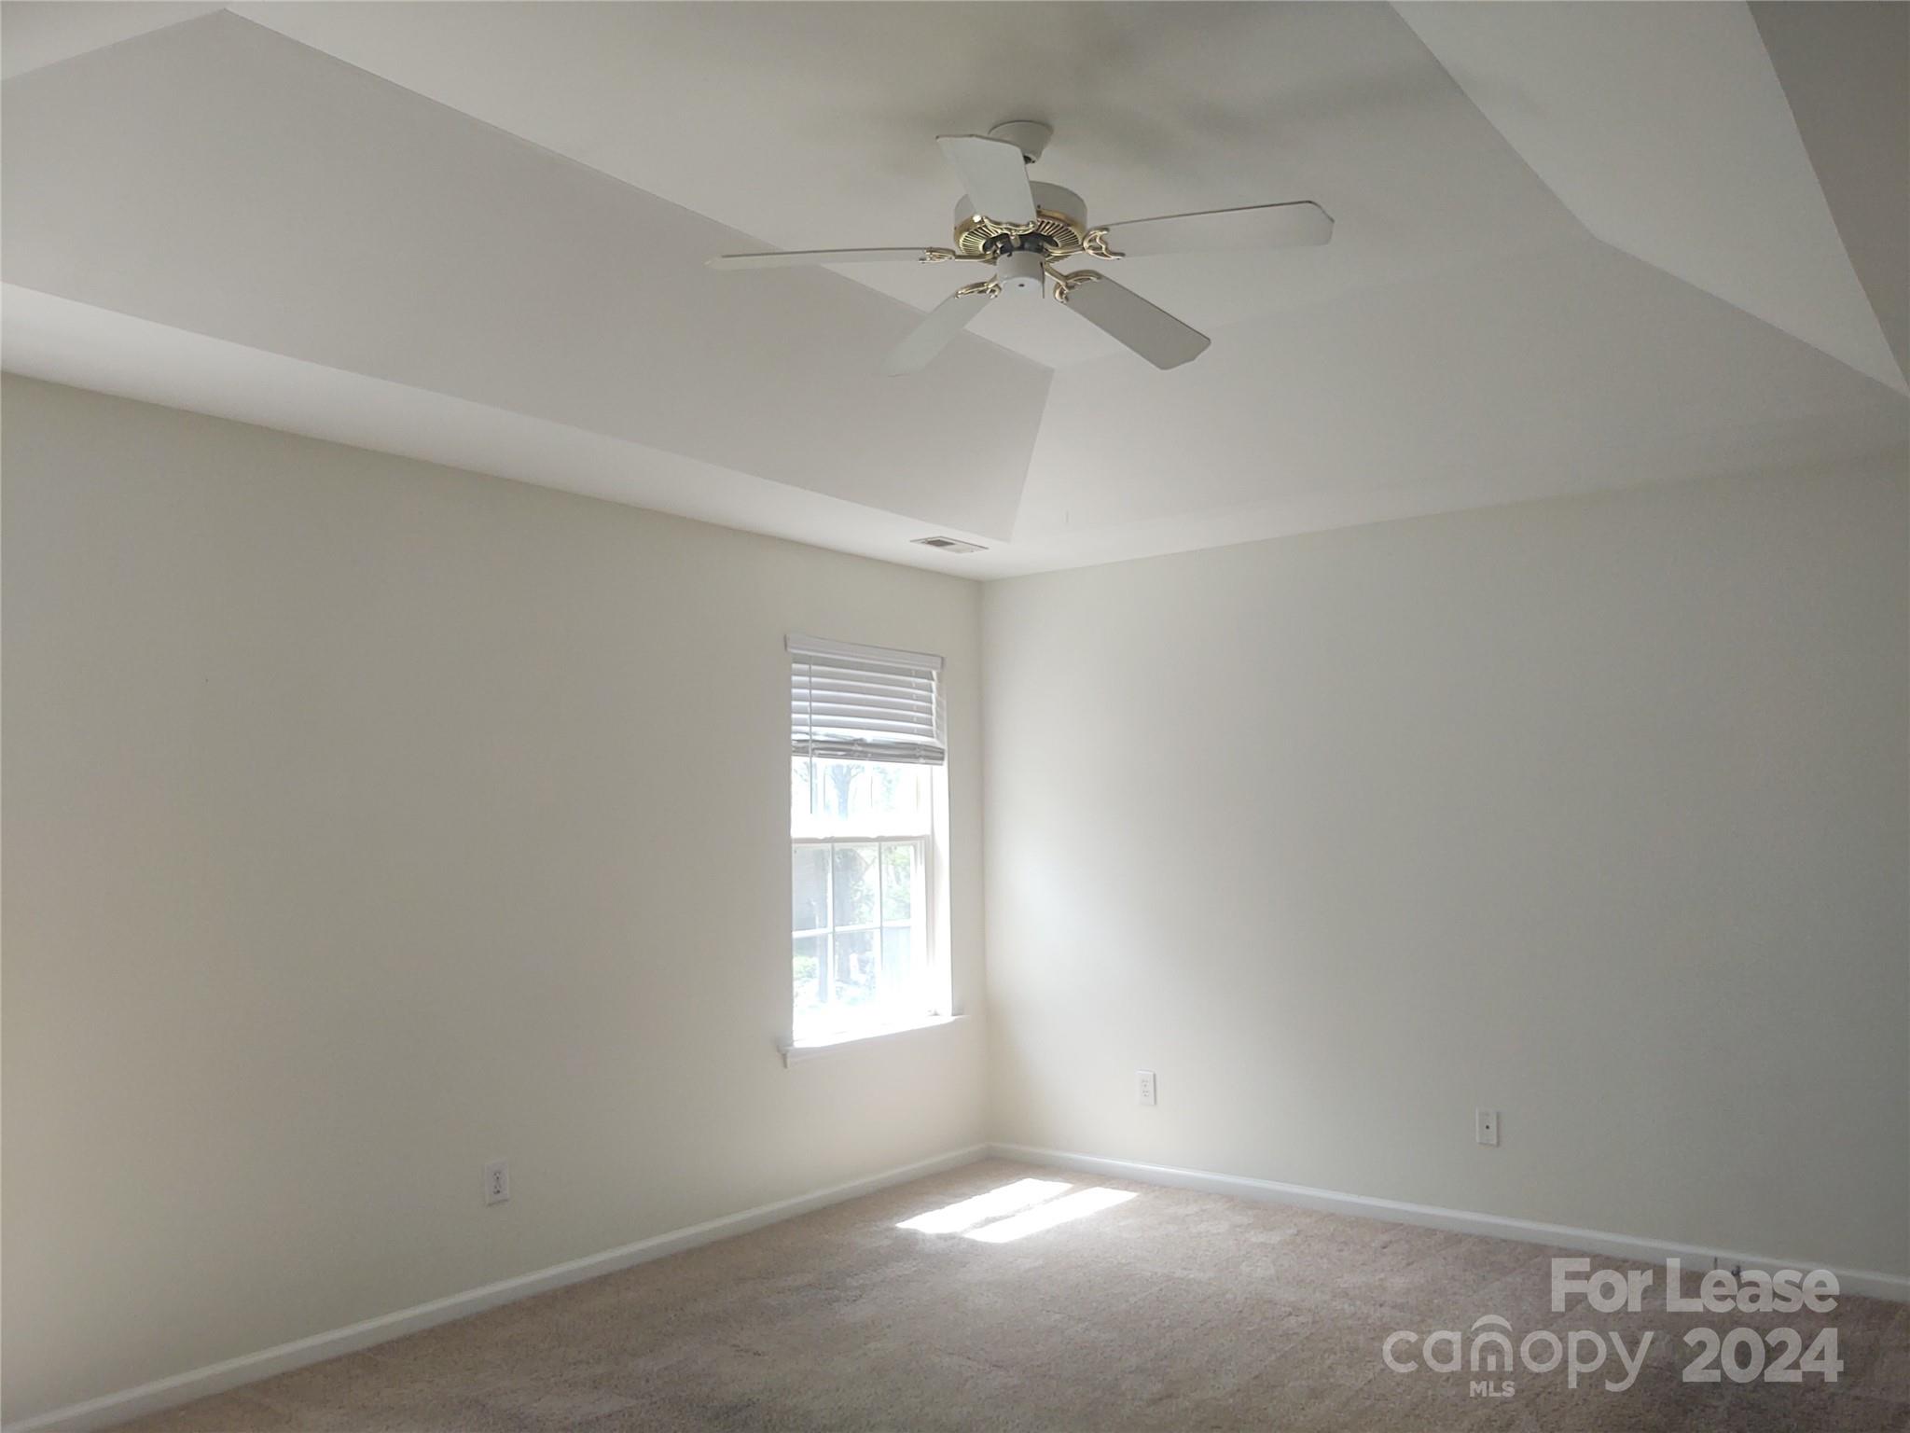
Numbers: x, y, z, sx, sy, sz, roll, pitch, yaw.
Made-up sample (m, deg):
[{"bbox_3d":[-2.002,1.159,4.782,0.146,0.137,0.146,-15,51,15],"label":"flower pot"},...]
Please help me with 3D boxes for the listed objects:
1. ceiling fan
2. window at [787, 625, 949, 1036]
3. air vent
[{"bbox_3d":[0.142,-1.084,3.232,1.300,0.340,1.300,-4,-6,37],"label":"ceiling fan"},{"bbox_3d":[-0.339,0.474,5.767,0.120,1.460,0.935,-4,-6,37],"label":"window"},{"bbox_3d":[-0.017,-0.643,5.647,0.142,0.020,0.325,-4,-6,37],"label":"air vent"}]

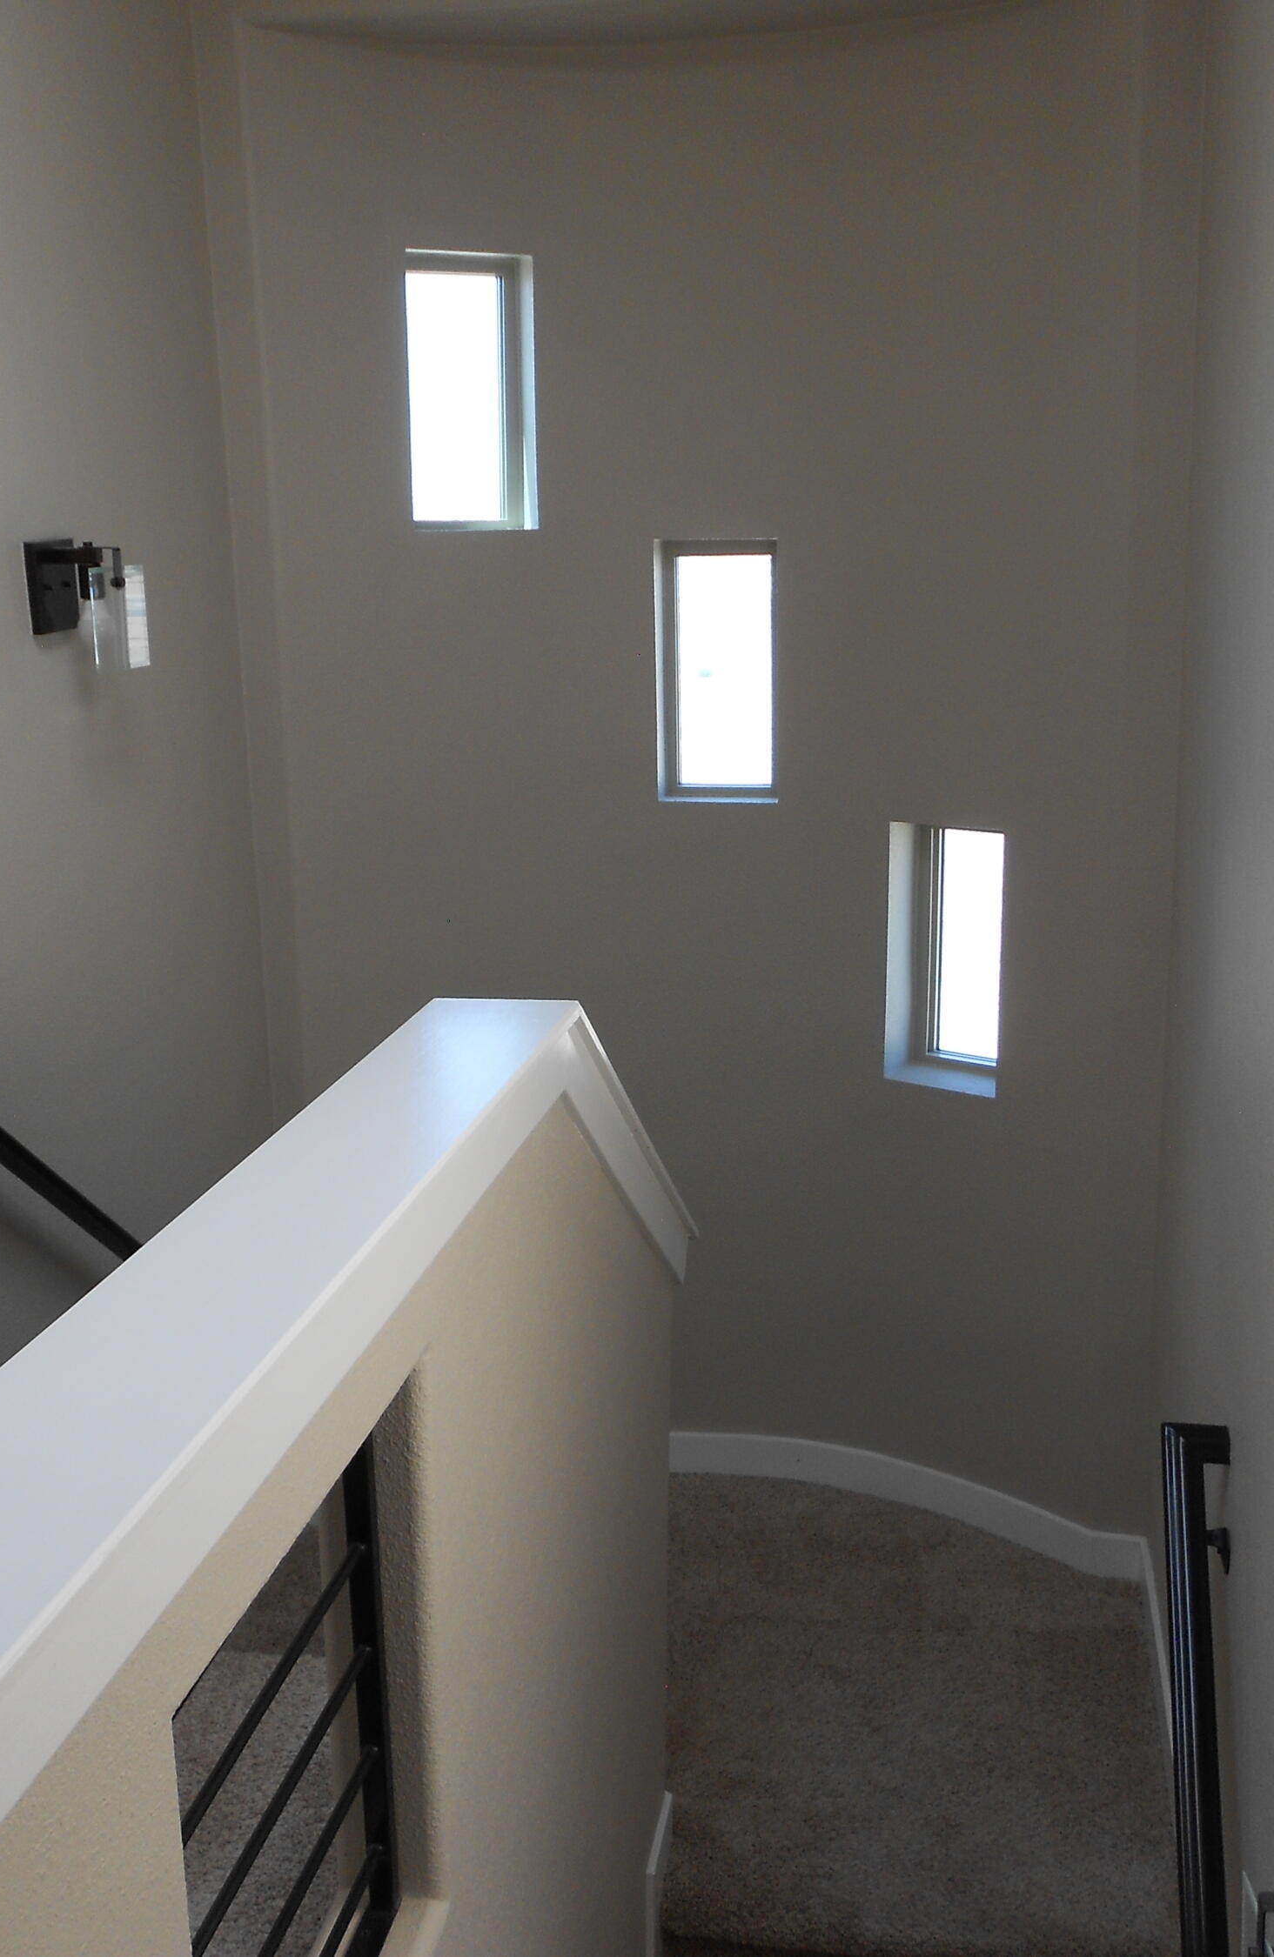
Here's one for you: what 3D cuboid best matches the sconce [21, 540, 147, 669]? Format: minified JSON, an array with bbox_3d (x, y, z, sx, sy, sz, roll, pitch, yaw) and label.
[{"bbox_3d":[-0.945,-0.647,3.387,0.140,0.220,0.215,1,13,10],"label":"sconce"}]

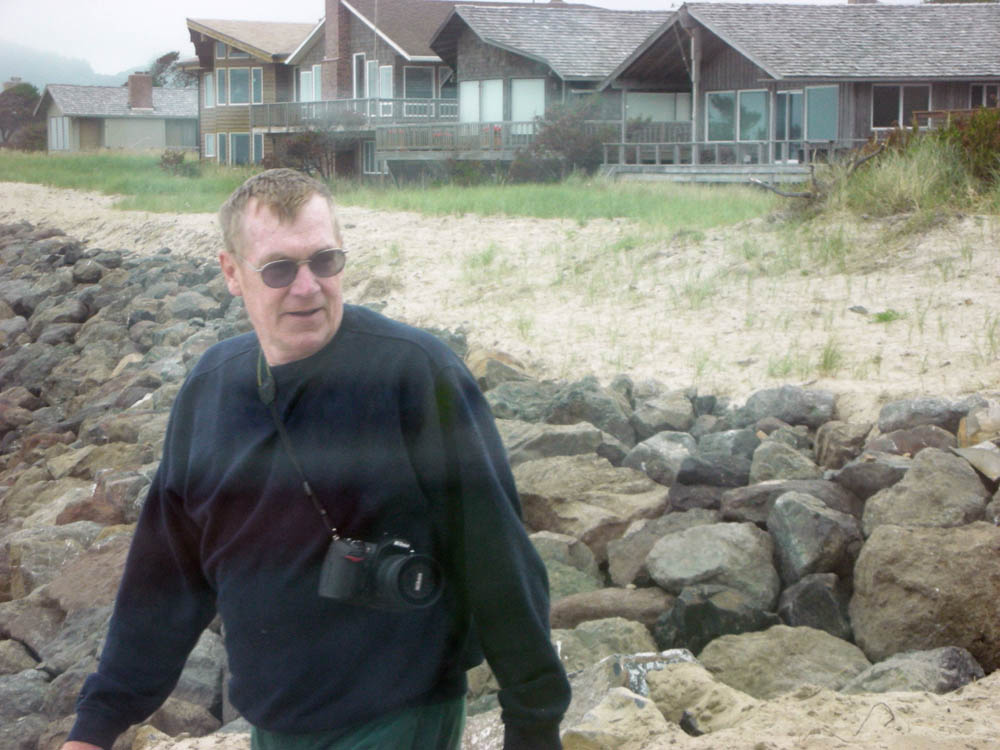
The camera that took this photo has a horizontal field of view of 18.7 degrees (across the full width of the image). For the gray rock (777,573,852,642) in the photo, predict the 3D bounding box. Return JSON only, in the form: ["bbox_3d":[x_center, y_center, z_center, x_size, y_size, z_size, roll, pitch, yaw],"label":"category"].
[{"bbox_3d":[1.130,0.846,10.900,0.290,0.270,0.290,0,5,0],"label":"gray rock"}]

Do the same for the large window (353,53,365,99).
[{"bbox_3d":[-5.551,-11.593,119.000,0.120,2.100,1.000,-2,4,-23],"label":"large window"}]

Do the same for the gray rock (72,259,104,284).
[{"bbox_3d":[-5.440,-1.365,40.000,0.450,0.330,0.400,0,4,0],"label":"gray rock"}]

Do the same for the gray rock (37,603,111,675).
[{"bbox_3d":[-1.486,0.952,10.800,0.340,0.280,0.340,0,4,0],"label":"gray rock"}]

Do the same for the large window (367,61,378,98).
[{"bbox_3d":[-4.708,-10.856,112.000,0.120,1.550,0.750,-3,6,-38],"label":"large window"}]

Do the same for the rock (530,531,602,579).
[{"bbox_3d":[0.260,0.762,12.600,0.340,0.240,0.320,0,4,0],"label":"rock"}]

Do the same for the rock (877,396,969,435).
[{"bbox_3d":[2.229,0.214,16.000,0.490,0.230,0.380,0,4,0],"label":"rock"}]

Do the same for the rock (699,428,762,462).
[{"bbox_3d":[1.311,0.422,17.400,0.380,0.240,0.340,0,4,0],"label":"rock"}]

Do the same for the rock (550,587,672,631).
[{"bbox_3d":[0.408,0.877,11.300,0.460,0.200,0.340,0,4,0],"label":"rock"}]

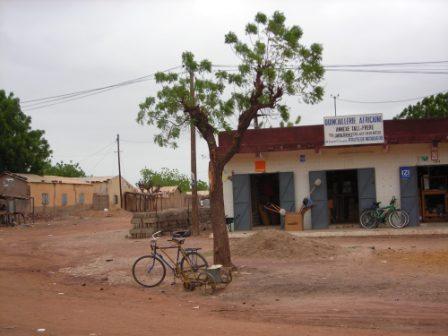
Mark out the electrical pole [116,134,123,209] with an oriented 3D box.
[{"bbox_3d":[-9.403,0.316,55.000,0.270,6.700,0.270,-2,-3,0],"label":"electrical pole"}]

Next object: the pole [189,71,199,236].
[{"bbox_3d":[-1.198,-0.599,24.300,0.270,6.650,0.270,-2,-3,0],"label":"pole"}]

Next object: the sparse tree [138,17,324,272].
[{"bbox_3d":[0.190,-0.747,15.400,4.600,6.450,4.300,-2,-3,0],"label":"sparse tree"}]

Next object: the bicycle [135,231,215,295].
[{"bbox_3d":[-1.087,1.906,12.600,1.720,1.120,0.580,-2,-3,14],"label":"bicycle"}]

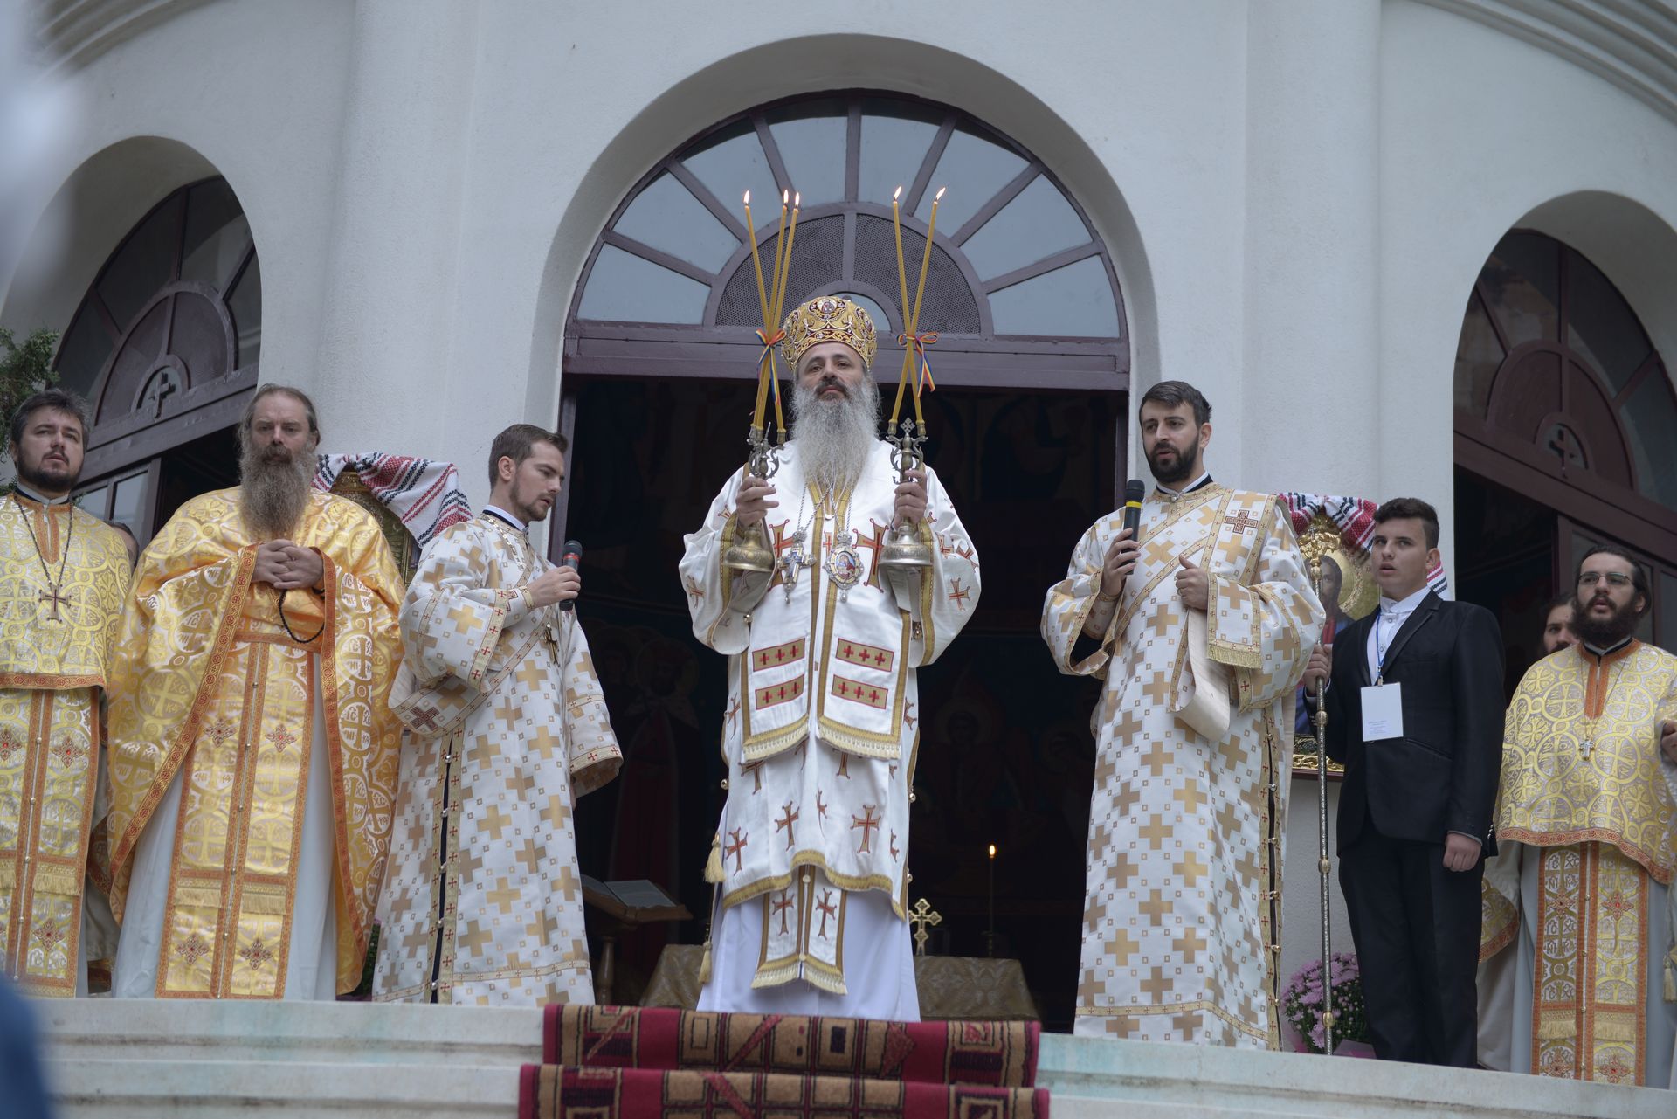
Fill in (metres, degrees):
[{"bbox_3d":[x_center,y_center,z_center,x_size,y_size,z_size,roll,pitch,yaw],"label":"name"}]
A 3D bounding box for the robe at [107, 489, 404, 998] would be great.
[{"bbox_3d":[-1.613,0.507,7.968,0.800,1.460,0.500,5,-16,-8],"label":"robe"}]

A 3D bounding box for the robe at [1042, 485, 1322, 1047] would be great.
[{"bbox_3d":[0.925,0.545,7.832,0.720,1.561,0.500,-11,-21,40],"label":"robe"}]

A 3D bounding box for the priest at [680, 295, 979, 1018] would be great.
[{"bbox_3d":[-0.022,0.240,7.780,0.800,2.027,0.520,2,-16,3],"label":"priest"}]

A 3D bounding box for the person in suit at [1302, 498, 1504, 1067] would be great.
[{"bbox_3d":[1.601,0.619,8.146,0.560,1.655,0.420,-9,-20,37],"label":"person in suit"}]

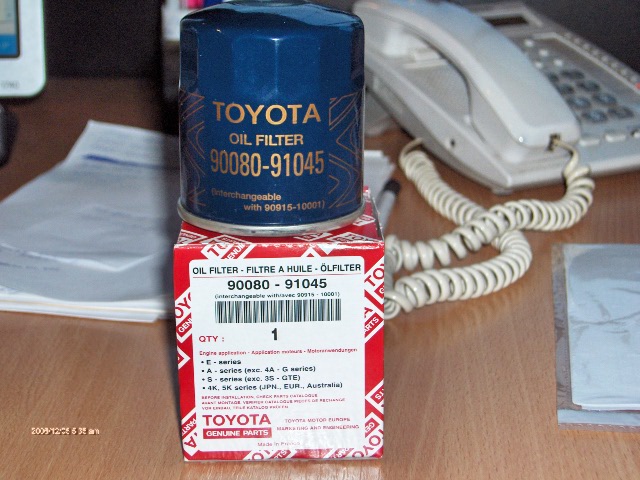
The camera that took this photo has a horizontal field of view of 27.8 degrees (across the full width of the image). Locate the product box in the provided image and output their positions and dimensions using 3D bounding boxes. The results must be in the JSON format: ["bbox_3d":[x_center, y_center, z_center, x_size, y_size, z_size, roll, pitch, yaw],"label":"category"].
[{"bbox_3d":[-0.013,0.029,0.480,0.070,0.081,0.068,-1,18,0],"label":"product box"}]

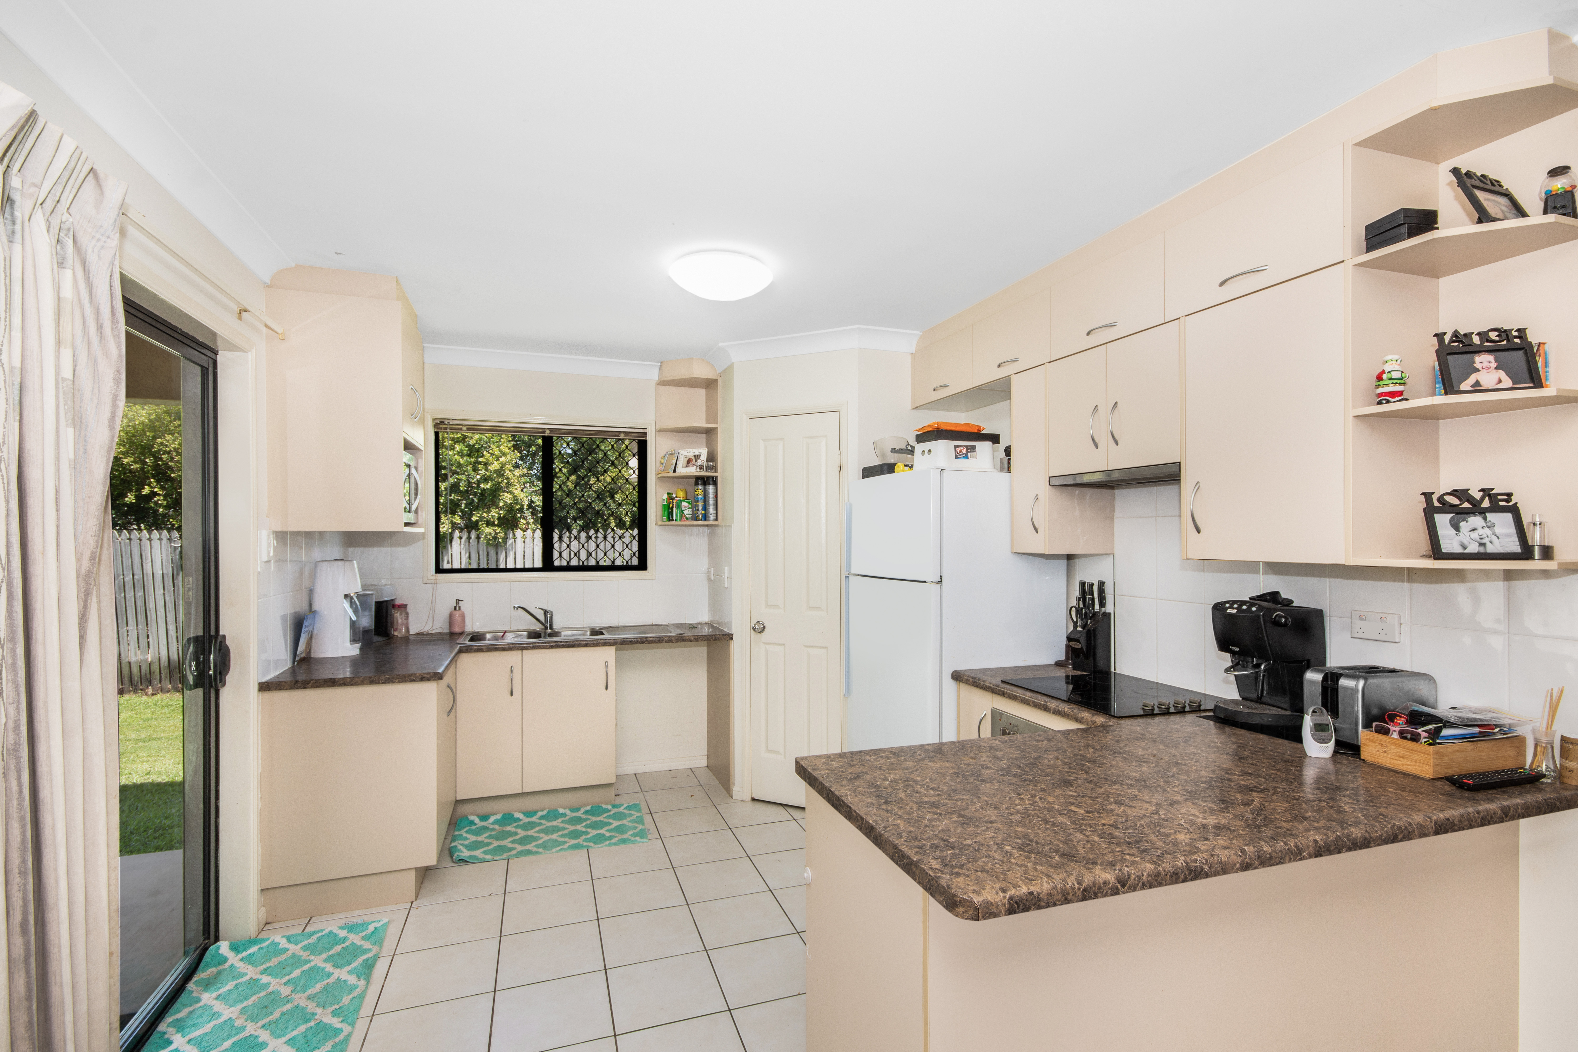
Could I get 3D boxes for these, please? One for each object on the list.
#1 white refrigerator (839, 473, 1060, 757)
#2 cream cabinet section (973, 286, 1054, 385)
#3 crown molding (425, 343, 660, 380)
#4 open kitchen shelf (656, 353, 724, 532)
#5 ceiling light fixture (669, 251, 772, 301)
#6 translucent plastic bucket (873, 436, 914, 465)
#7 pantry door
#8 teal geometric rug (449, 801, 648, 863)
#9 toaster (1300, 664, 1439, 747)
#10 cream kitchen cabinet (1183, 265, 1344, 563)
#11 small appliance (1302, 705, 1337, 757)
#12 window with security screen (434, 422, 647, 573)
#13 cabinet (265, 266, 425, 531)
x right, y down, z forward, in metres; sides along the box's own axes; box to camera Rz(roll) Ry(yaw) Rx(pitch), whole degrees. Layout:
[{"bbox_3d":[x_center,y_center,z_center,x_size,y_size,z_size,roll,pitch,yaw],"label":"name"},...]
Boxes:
[{"bbox_3d":[0.741,0.630,3.223,0.705,1.704,0.690,0,-1,-20],"label":"white refrigerator"},{"bbox_3d":[1.063,-0.761,2.956,0.324,0.284,0.511,0,-1,-19],"label":"cream cabinet section"},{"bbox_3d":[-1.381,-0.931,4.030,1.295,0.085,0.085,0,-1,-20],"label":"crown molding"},{"bbox_3d":[-0.600,-0.484,4.183,0.330,0.975,0.313,0,-1,-20],"label":"open kitchen shelf"},{"bbox_3d":[-0.264,-0.937,2.709,0.395,0.102,0.395,0,-1,0],"label":"ceiling light fixture"},{"bbox_3d":[0.520,-0.360,3.365,0.220,0.140,0.180,0,-1,-20],"label":"translucent plastic bucket"},{"bbox_3d":[0.042,0.445,3.711,0.515,2.040,0.040,0,-1,25],"label":"pantry door"},{"bbox_3d":[-1.142,1.463,3.392,0.870,0.020,0.500,0,-1,-14],"label":"teal geometric rug"},{"bbox_3d":[1.496,0.470,1.813,0.245,0.197,0.160,0,-1,-12],"label":"toaster"},{"bbox_3d":[1.414,-0.263,1.953,0.335,0.728,0.455,0,-1,-20],"label":"cream kitchen cabinet"},{"bbox_3d":[1.300,0.502,1.732,0.065,0.123,0.045,0,-1,15],"label":"small appliance"},{"bbox_3d":[-1.414,-0.157,4.084,1.178,0.863,0.070,0,-1,-20],"label":"window with security screen"},{"bbox_3d":[-1.788,-0.456,2.888,0.440,0.950,0.530,0,-1,-19],"label":"cabinet"}]

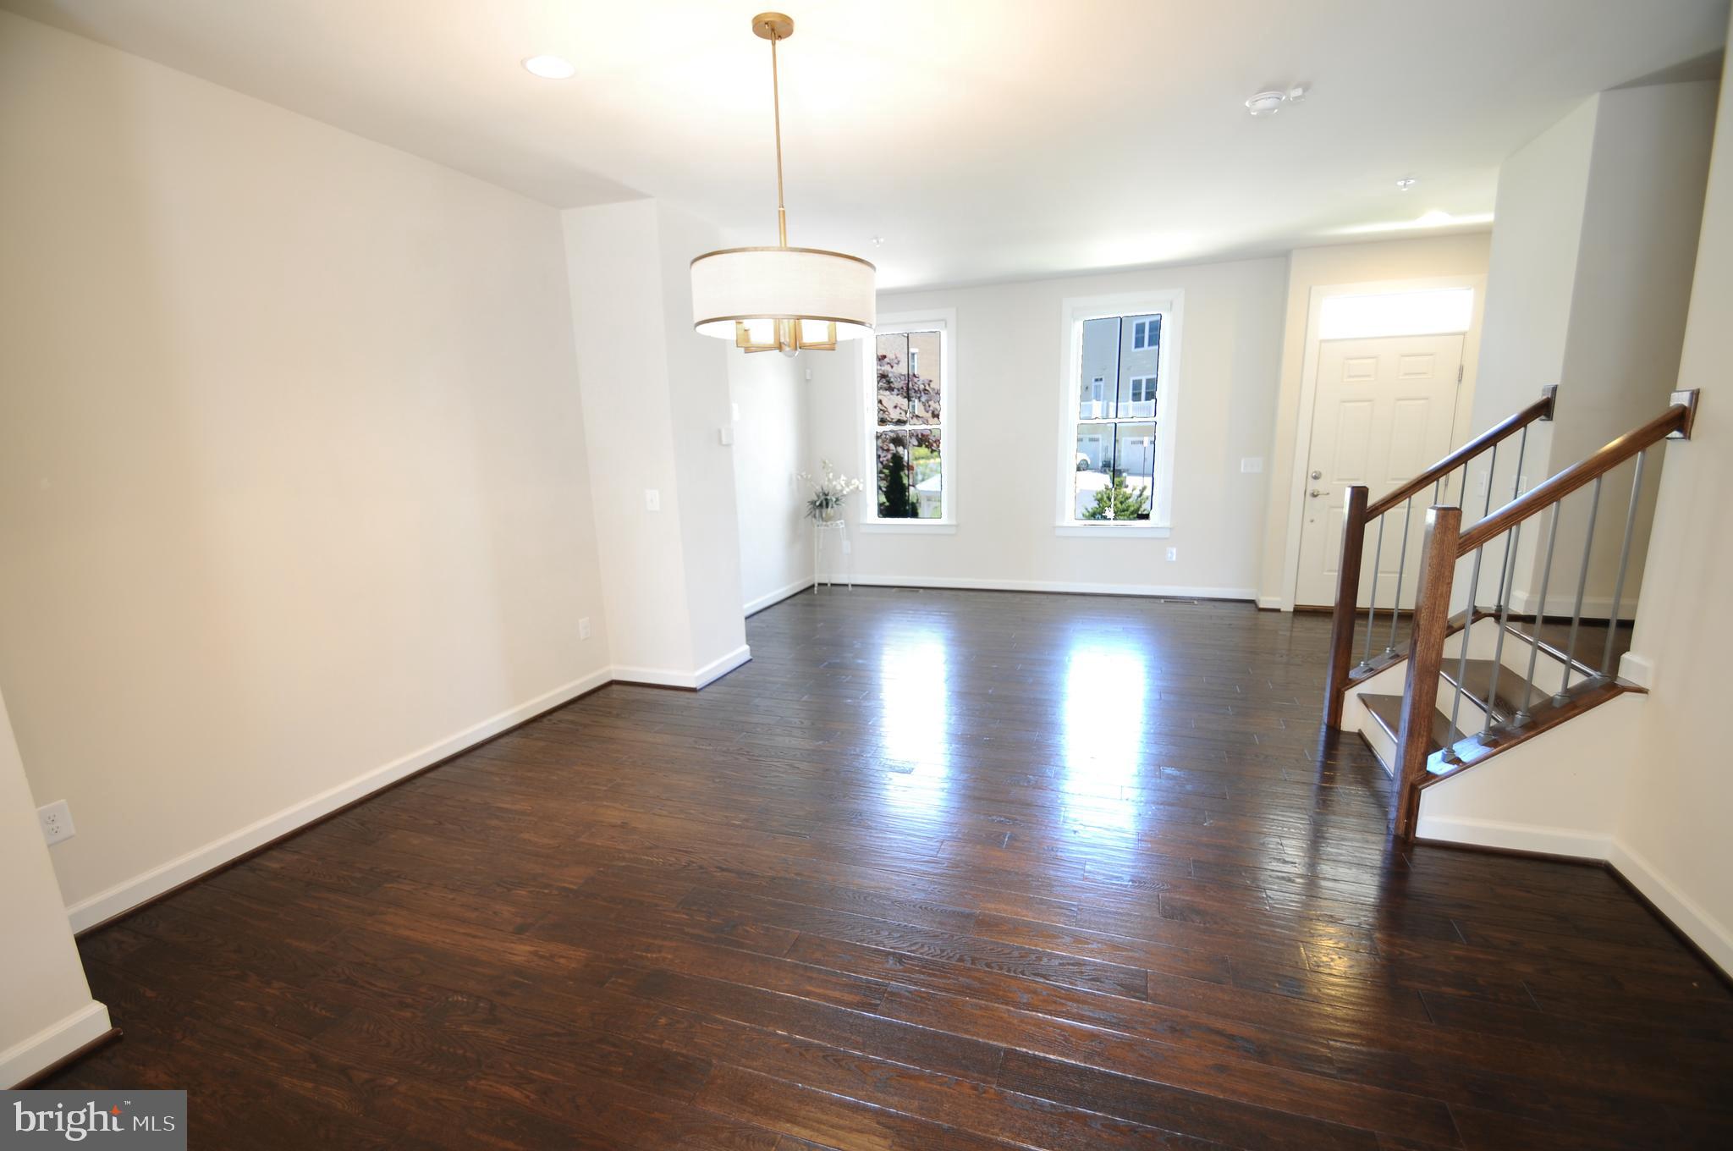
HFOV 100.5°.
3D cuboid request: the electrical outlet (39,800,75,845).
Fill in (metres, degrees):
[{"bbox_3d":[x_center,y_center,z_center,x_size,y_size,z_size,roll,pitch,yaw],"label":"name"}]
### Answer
[{"bbox_3d":[-2.530,0.778,2.245,0.010,0.119,0.074,3,13,21],"label":"electrical outlet"}]

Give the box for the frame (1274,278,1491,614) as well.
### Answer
[{"bbox_3d":[3.745,-0.882,5.330,1.030,2.414,0.120,3,13,21],"label":"frame"}]

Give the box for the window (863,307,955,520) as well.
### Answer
[{"bbox_3d":[0.414,-1.425,6.770,0.899,1.942,0.110,3,13,21],"label":"window"}]

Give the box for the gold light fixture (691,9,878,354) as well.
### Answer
[{"bbox_3d":[-0.276,-1.212,2.302,0.650,0.982,0.650,3,13,21],"label":"gold light fixture"}]

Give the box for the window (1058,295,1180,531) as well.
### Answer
[{"bbox_3d":[2.127,-1.346,6.121,0.939,1.949,0.110,3,13,21],"label":"window"}]

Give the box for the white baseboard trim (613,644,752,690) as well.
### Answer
[{"bbox_3d":[-1.179,0.561,4.648,0.643,0.112,0.650,3,13,21],"label":"white baseboard trim"}]

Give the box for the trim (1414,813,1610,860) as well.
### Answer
[{"bbox_3d":[2.229,0.918,2.497,0.545,0.101,0.020,3,13,21],"label":"trim"}]

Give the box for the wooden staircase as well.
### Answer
[{"bbox_3d":[2.408,0.084,2.864,0.681,1.599,1.125,3,13,21],"label":"wooden staircase"}]

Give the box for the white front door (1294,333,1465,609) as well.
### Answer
[{"bbox_3d":[3.772,-0.720,5.359,0.885,2.006,0.050,3,13,21],"label":"white front door"}]

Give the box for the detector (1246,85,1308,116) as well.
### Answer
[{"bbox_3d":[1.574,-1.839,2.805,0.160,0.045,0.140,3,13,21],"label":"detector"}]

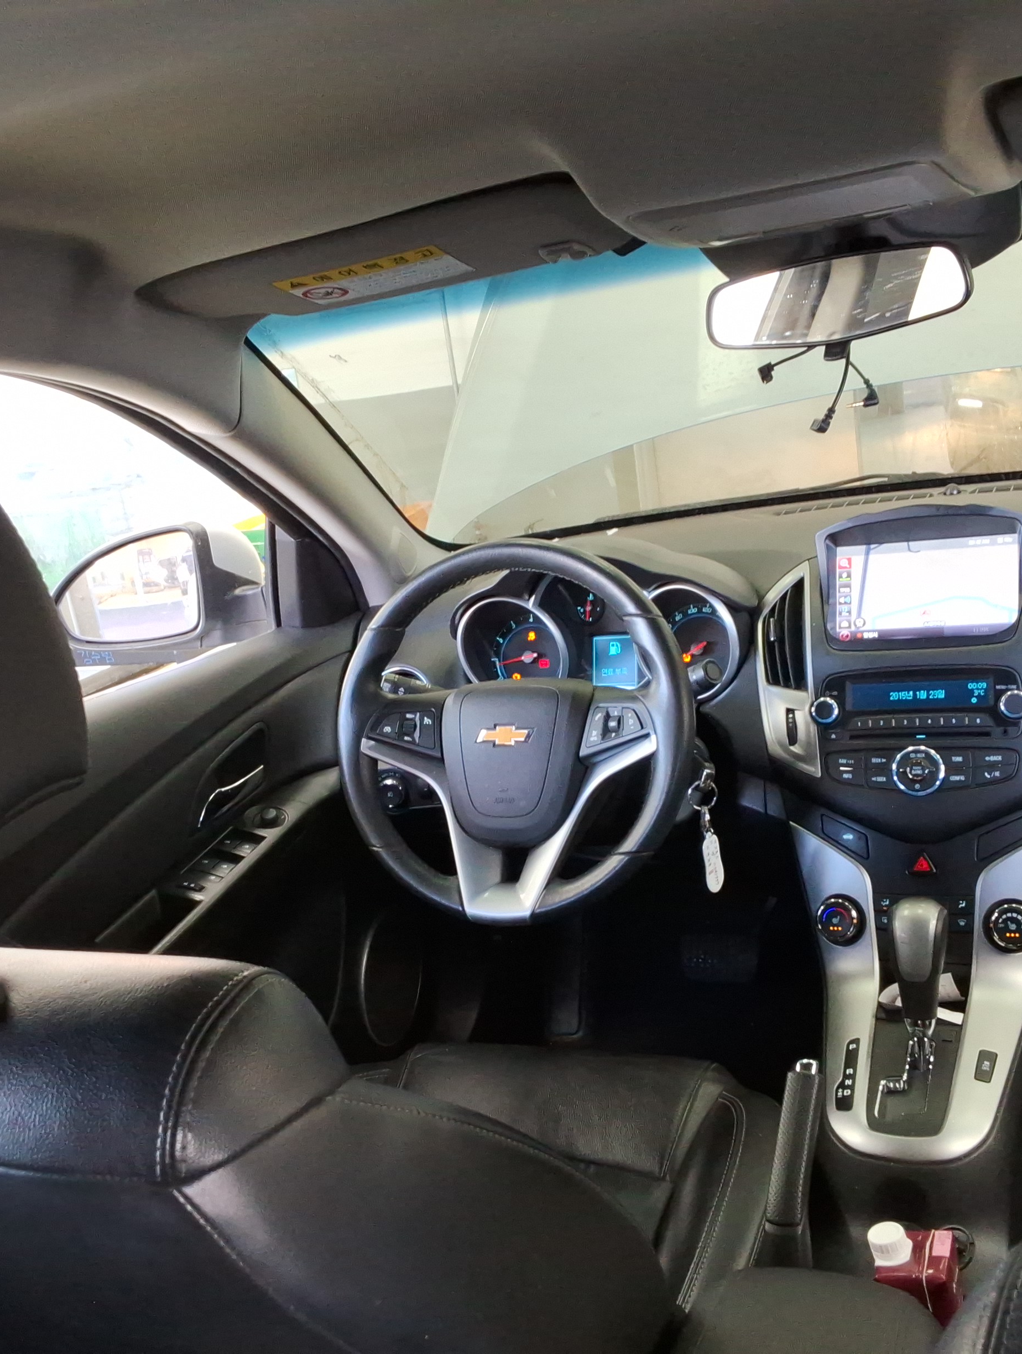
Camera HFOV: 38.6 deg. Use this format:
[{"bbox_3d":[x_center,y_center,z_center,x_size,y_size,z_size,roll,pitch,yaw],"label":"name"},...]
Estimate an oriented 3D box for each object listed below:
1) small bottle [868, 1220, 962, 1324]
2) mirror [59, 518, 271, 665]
[{"bbox_3d":[0.331,0.495,1.185,0.057,0.130,0.062,-3,15,25],"label":"small bottle"},{"bbox_3d":[-0.446,-0.106,1.835,0.220,0.160,0.150,-5,14,17],"label":"mirror"}]

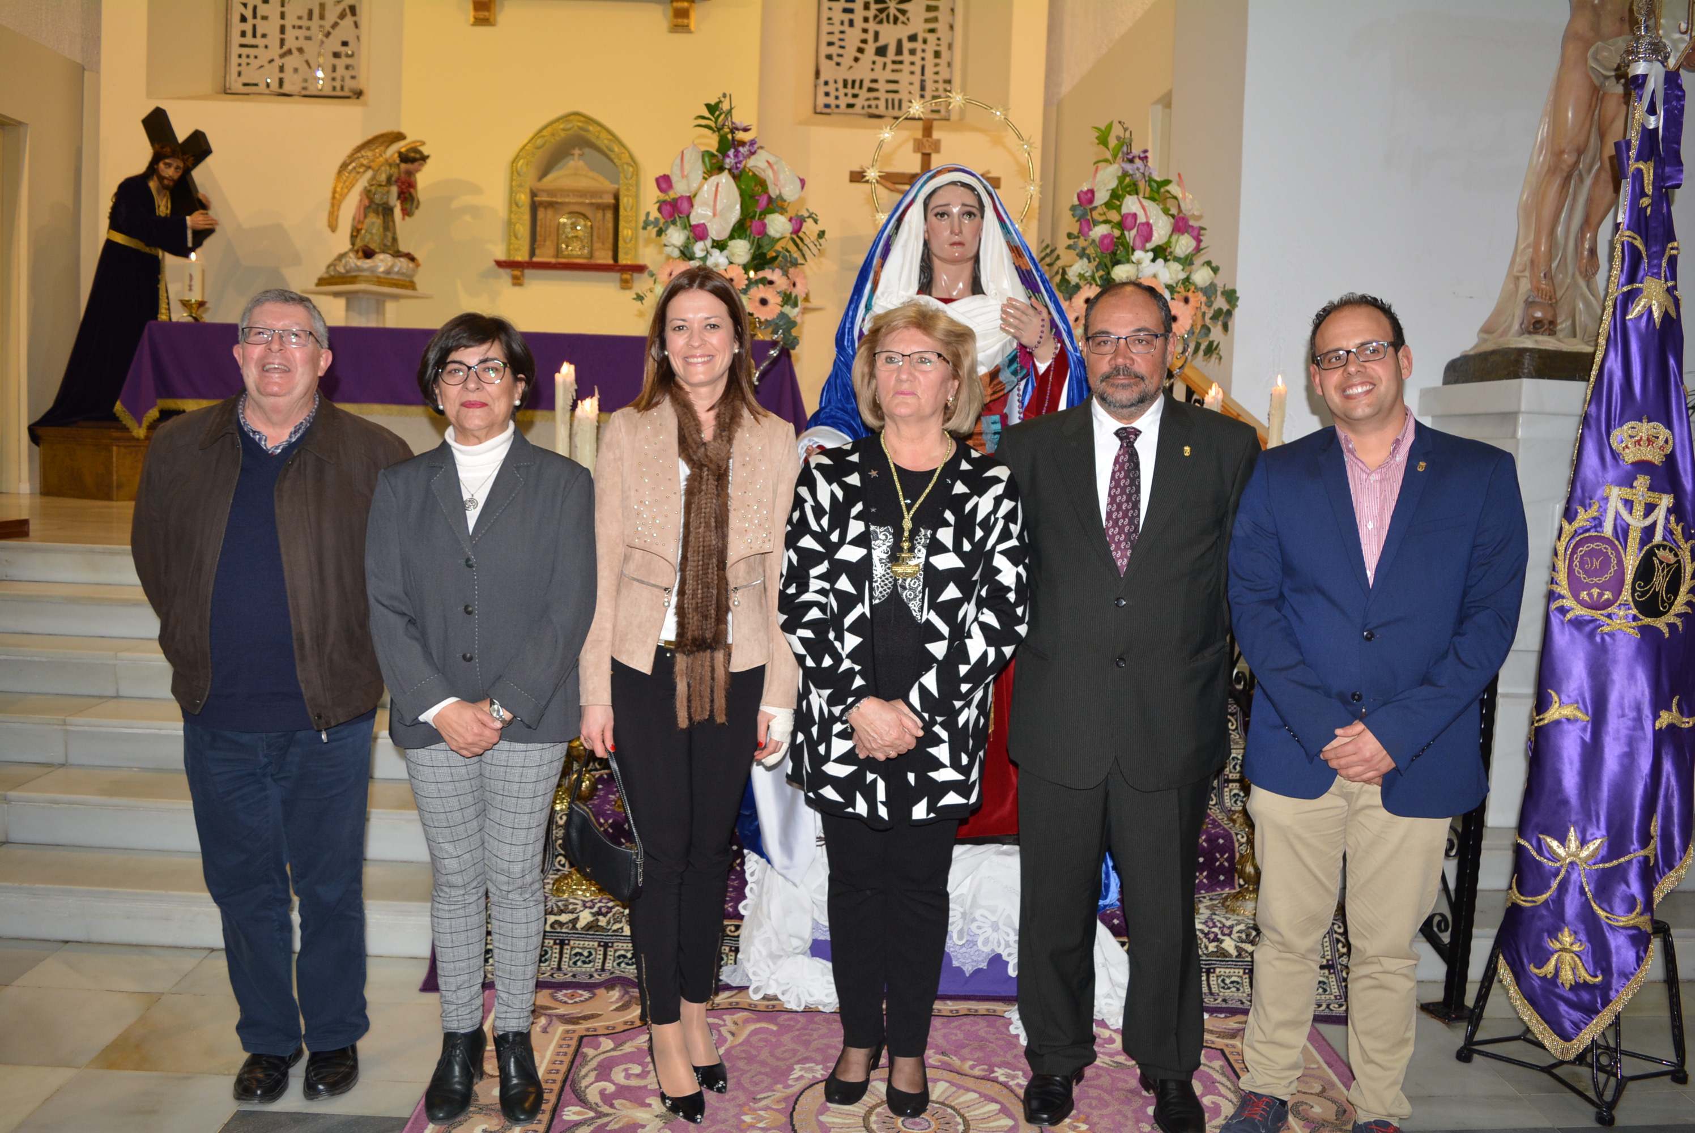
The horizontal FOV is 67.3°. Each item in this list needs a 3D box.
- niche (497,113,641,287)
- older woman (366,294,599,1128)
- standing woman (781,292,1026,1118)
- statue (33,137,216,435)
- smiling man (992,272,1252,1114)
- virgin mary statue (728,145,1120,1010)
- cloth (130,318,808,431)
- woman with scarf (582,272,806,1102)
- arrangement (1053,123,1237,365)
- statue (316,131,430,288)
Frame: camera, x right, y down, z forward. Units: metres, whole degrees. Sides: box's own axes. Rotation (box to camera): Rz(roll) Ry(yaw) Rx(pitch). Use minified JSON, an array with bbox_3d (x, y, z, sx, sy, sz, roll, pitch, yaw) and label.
[{"bbox_3d":[-1.691,-2.239,7.754,0.920,1.080,0.350,2,6,-2],"label":"niche"},{"bbox_3d":[-0.749,0.309,2.592,0.470,1.620,0.330,2,6,-7],"label":"older woman"},{"bbox_3d":[0.113,0.298,2.692,0.500,1.680,0.340,2,6,0],"label":"standing woman"},{"bbox_3d":[-4.054,-1.564,7.140,1.000,1.700,0.650,4,6,13],"label":"statue"},{"bbox_3d":[0.578,0.297,2.677,0.530,1.730,0.340,2,6,1],"label":"smiling man"},{"bbox_3d":[0.201,0.074,3.305,0.910,2.030,0.720,2,6,0],"label":"virgin mary statue"},{"bbox_3d":[-1.912,-0.989,6.621,3.280,0.480,0.950,2,6,-2],"label":"cloth"},{"bbox_3d":[-0.331,0.265,2.663,0.455,1.730,0.330,2,6,-4],"label":"woman with scarf"},{"bbox_3d":[0.794,-0.862,3.458,0.500,0.670,0.430,3,6,8],"label":"arrangement"},{"bbox_3d":[-2.755,-2.070,7.383,0.520,0.940,0.520,5,6,22],"label":"statue"}]

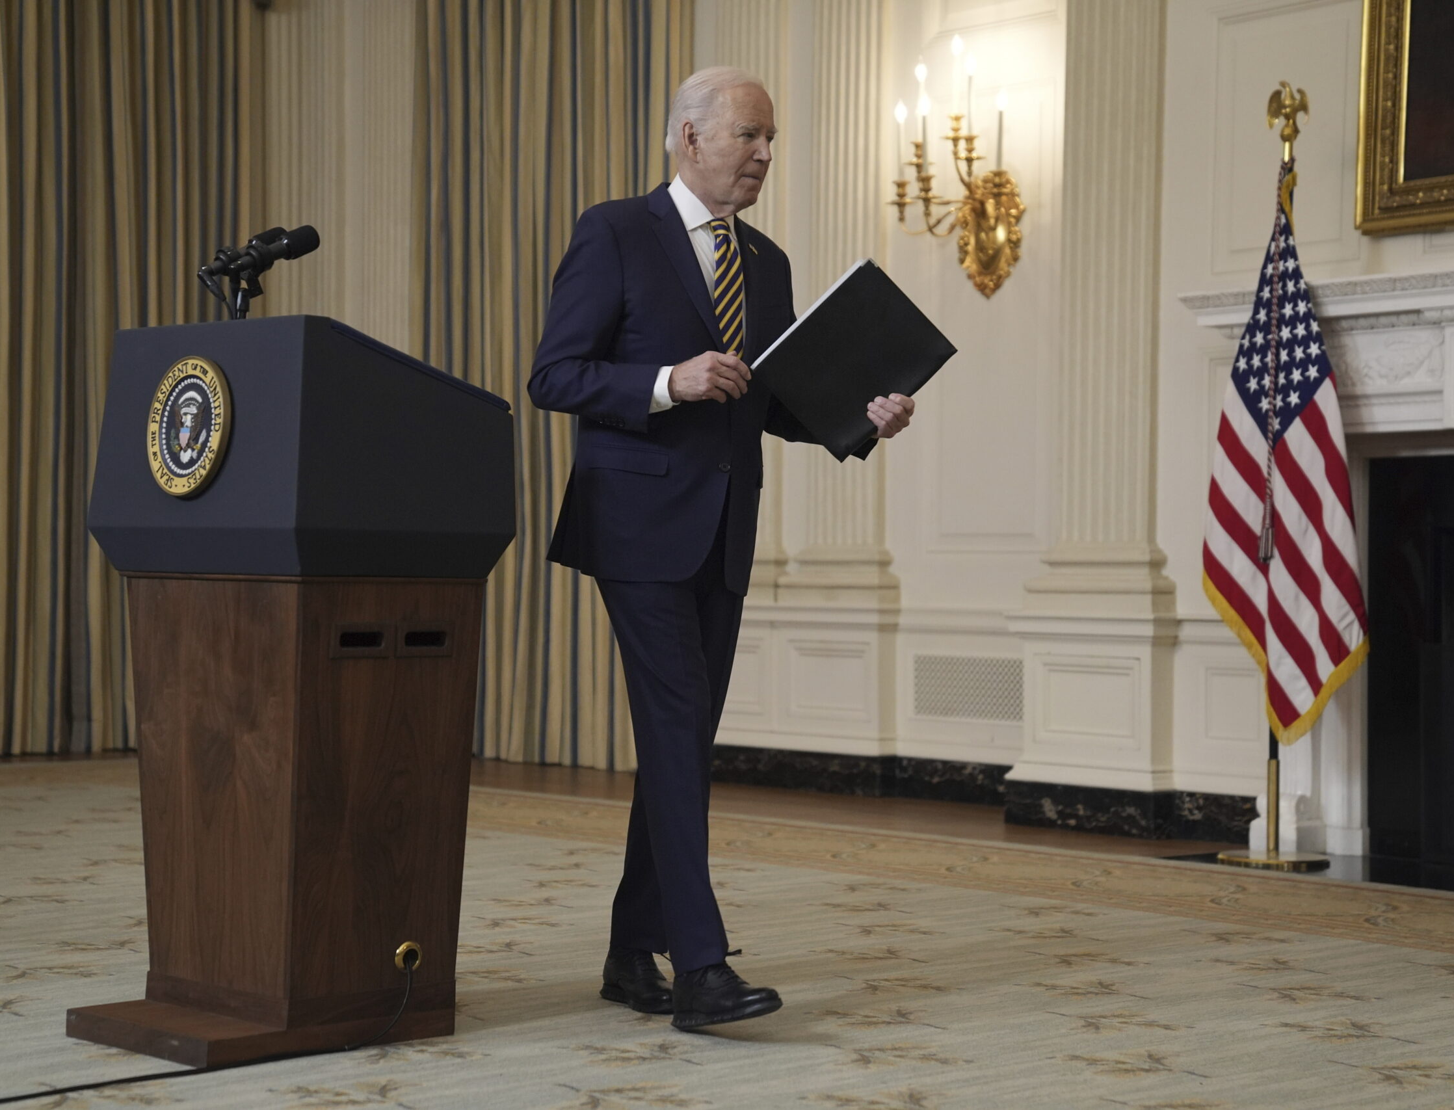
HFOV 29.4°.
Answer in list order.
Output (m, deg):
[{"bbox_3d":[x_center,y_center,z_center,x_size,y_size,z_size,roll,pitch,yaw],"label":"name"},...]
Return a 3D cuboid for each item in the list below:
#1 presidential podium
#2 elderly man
[{"bbox_3d":[-0.825,0.228,5.161,0.556,1.295,0.670,2,-1,-43],"label":"presidential podium"},{"bbox_3d":[-0.032,-0.013,5.209,0.570,1.800,0.640,2,-1,-43],"label":"elderly man"}]

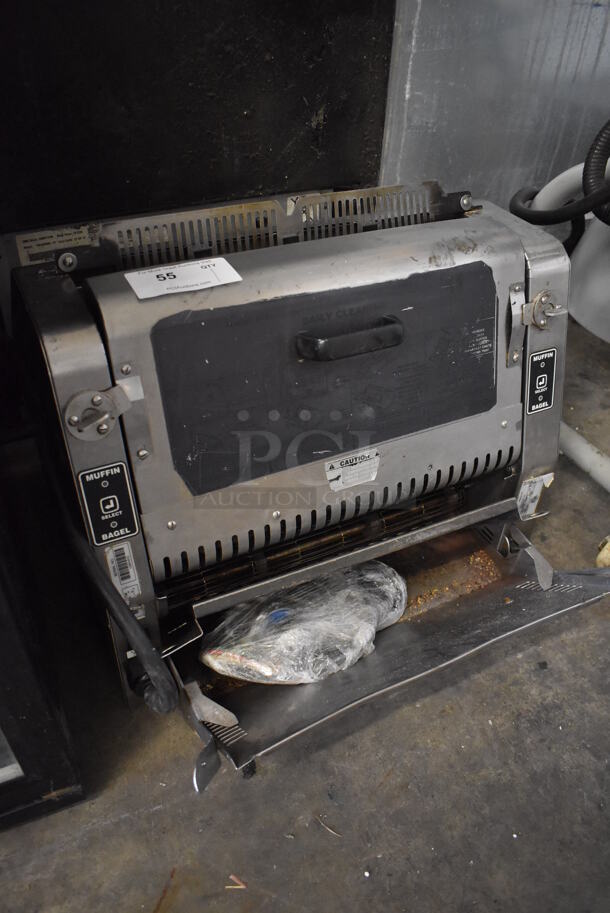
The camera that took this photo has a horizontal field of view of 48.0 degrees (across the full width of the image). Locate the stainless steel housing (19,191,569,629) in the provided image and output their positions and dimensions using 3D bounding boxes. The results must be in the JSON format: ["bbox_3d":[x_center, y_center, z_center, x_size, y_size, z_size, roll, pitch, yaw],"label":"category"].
[{"bbox_3d":[0.012,-0.073,0.805,0.581,0.336,0.296,-16,45,-22],"label":"stainless steel housing"}]

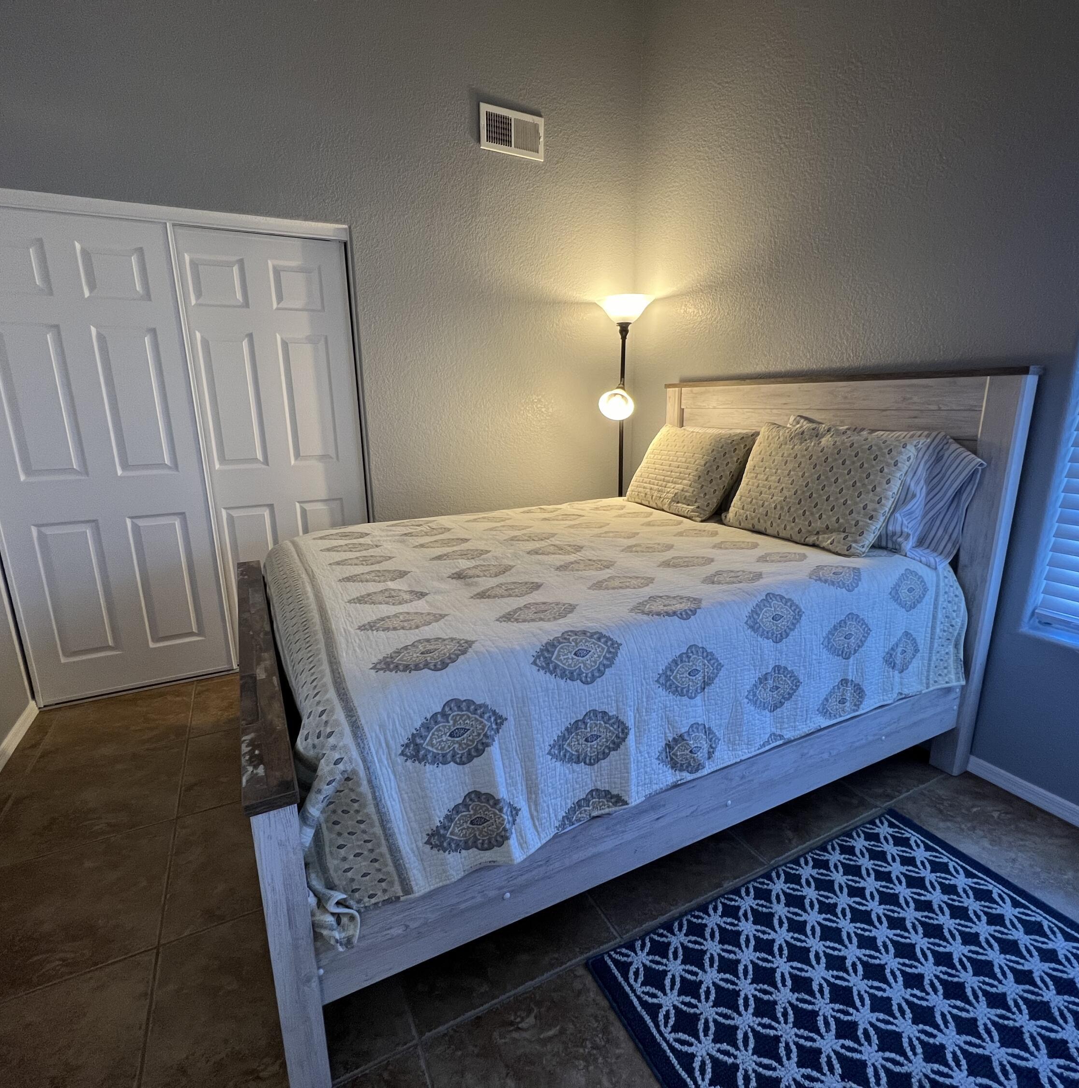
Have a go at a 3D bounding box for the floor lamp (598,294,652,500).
[{"bbox_3d":[0.482,-0.498,3.323,0.310,1.860,0.360,3,14,11],"label":"floor lamp"}]

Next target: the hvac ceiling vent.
[{"bbox_3d":[-0.141,-2.137,2.831,0.354,0.198,0.020,-7,16,-25],"label":"hvac ceiling vent"}]

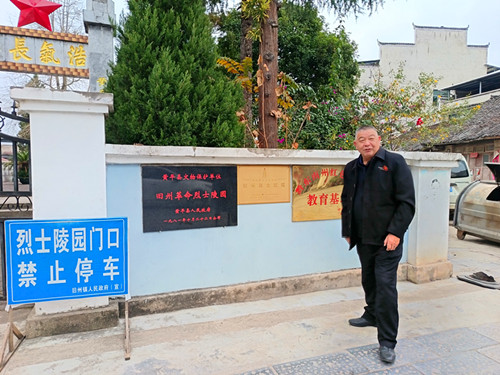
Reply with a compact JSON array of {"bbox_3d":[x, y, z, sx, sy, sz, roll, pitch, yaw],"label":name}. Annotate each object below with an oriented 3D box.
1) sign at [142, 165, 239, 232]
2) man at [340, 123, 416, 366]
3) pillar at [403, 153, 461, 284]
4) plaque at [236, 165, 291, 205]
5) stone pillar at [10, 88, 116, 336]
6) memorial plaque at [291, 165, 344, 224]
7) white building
[{"bbox_3d":[-0.559,0.101,3.366,0.920,0.620,0.030,-1,3,-21],"label":"sign"},{"bbox_3d":[0.976,0.356,2.658,0.580,1.670,0.500,2,4,43],"label":"man"},{"bbox_3d":[2.224,0.363,4.559,0.640,1.580,0.600,-1,3,-21],"label":"pillar"},{"bbox_3d":[0.154,-0.027,3.634,0.600,0.400,0.030,-1,3,-21],"label":"plaque"},{"bbox_3d":[-1.586,0.202,3.110,0.710,1.970,0.640,-1,3,-21],"label":"stone pillar"},{"bbox_3d":[0.888,0.067,3.920,0.910,0.610,0.030,-1,3,-21],"label":"memorial plaque"},{"bbox_3d":[11.967,-5.494,28.242,9.260,11.870,8.000,0,3,-5],"label":"white building"}]

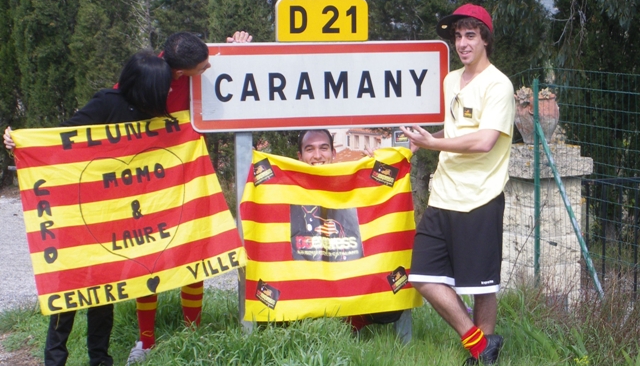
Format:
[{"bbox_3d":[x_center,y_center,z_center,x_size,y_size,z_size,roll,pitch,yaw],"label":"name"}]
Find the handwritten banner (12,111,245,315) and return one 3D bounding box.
[{"bbox_3d":[-0.822,0.144,5.080,1.060,0.810,0.150,-4,7,-28],"label":"handwritten banner"}]

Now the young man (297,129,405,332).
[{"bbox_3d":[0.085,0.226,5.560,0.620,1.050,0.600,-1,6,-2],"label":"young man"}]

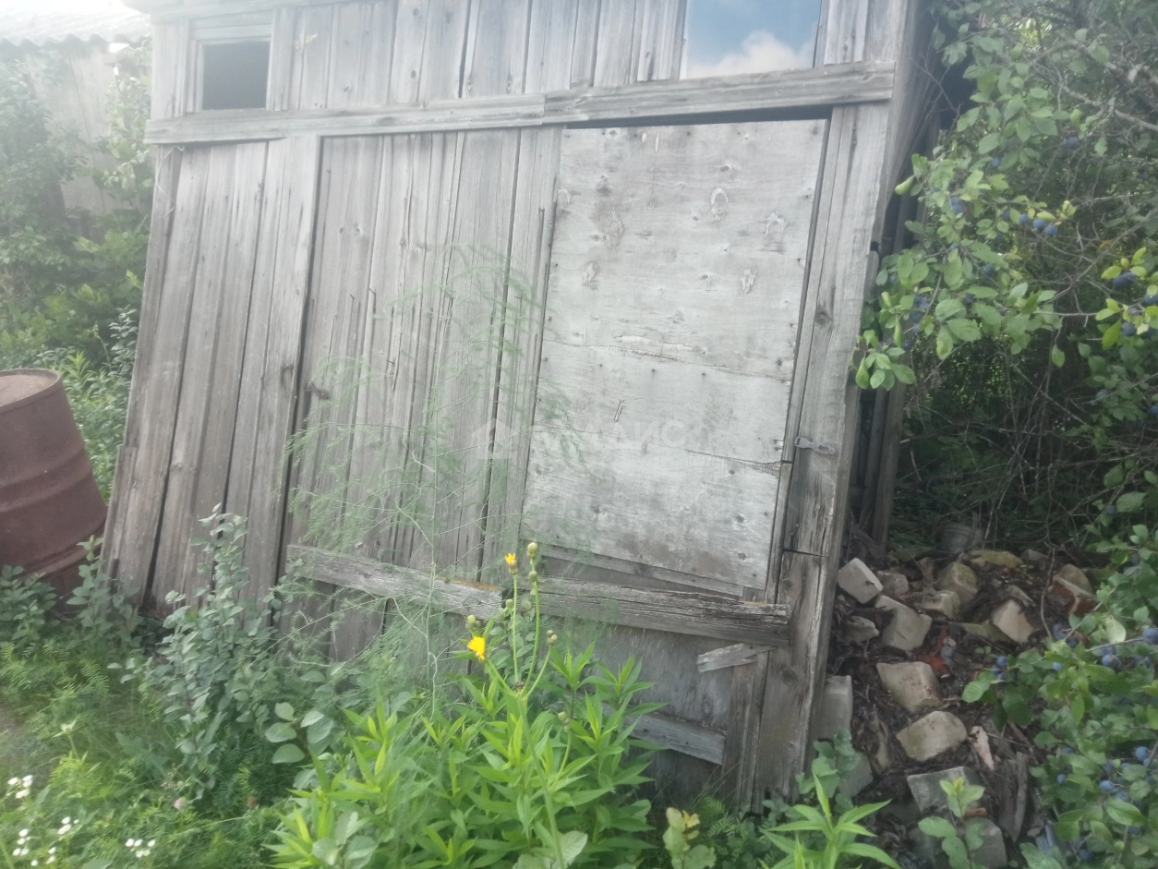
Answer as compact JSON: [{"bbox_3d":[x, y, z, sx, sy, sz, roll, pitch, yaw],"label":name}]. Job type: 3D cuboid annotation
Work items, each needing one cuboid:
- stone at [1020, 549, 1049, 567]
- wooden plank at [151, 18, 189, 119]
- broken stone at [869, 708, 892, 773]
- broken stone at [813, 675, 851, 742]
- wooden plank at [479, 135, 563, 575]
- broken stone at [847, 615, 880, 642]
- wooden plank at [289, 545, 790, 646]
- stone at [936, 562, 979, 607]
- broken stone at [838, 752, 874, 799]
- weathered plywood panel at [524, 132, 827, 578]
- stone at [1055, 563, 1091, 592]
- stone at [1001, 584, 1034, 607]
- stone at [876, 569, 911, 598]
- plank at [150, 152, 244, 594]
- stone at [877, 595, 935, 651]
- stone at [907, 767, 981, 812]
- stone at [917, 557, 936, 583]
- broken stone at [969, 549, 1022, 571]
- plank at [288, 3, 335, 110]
[{"bbox_3d":[1.518,0.415,3.120,0.090,0.055,0.065,6,18,20],"label":"stone"},{"bbox_3d":[-1.552,-1.383,3.563,0.150,0.381,0.025,-2,-4,26],"label":"wooden plank"},{"bbox_3d":[0.798,0.808,2.480,0.058,0.100,0.125,4,13,18],"label":"broken stone"},{"bbox_3d":[0.682,0.749,2.550,0.120,0.150,0.100,-8,24,-15],"label":"broken stone"},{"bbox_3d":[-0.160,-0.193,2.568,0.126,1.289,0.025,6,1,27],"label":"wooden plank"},{"bbox_3d":[0.852,0.587,2.820,0.095,0.070,0.085,-11,24,-20],"label":"broken stone"},{"bbox_3d":[-0.223,0.425,2.484,1.580,0.125,0.035,2,5,30],"label":"wooden plank"},{"bbox_3d":[1.211,0.479,3.000,0.120,0.110,0.115,-18,28,-34],"label":"stone"},{"bbox_3d":[0.641,0.794,2.170,0.075,0.085,0.075,6,18,17],"label":"broken stone"},{"bbox_3d":[0.210,-0.226,2.370,0.688,1.111,0.014,7,2,27],"label":"weathered plywood panel"},{"bbox_3d":[1.554,0.454,2.950,0.100,0.075,0.065,6,18,17],"label":"stone"},{"bbox_3d":[1.499,0.549,3.200,0.087,0.055,0.070,0,12,0],"label":"stone"},{"bbox_3d":[1.004,0.476,3.000,0.100,0.075,0.085,-6,23,-10],"label":"stone"},{"bbox_3d":[-1.278,-0.171,3.135,0.138,1.575,0.025,10,3,27],"label":"plank"},{"bbox_3d":[1.026,0.598,2.950,0.131,0.118,0.123,-2,12,-10],"label":"stone"},{"bbox_3d":[0.830,0.812,2.130,0.155,0.075,0.085,-4,17,-12],"label":"stone"},{"bbox_3d":[1.105,0.430,2.970,0.055,0.070,0.055,6,18,17],"label":"stone"},{"bbox_3d":[1.601,0.482,3.600,0.173,0.060,0.114,0,12,0],"label":"broken stone"},{"bbox_3d":[-0.773,-1.086,2.693,0.159,0.300,0.022,9,9,29],"label":"plank"}]

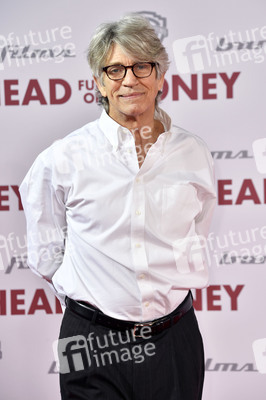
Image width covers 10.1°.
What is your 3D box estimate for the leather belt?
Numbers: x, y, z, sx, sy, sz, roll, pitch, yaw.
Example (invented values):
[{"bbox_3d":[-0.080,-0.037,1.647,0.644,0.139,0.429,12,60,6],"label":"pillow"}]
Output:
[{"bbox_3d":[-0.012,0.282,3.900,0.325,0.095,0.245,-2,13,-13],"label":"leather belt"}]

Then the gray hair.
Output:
[{"bbox_3d":[-0.012,-0.353,3.880,0.210,0.250,0.235,-5,-3,4],"label":"gray hair"}]

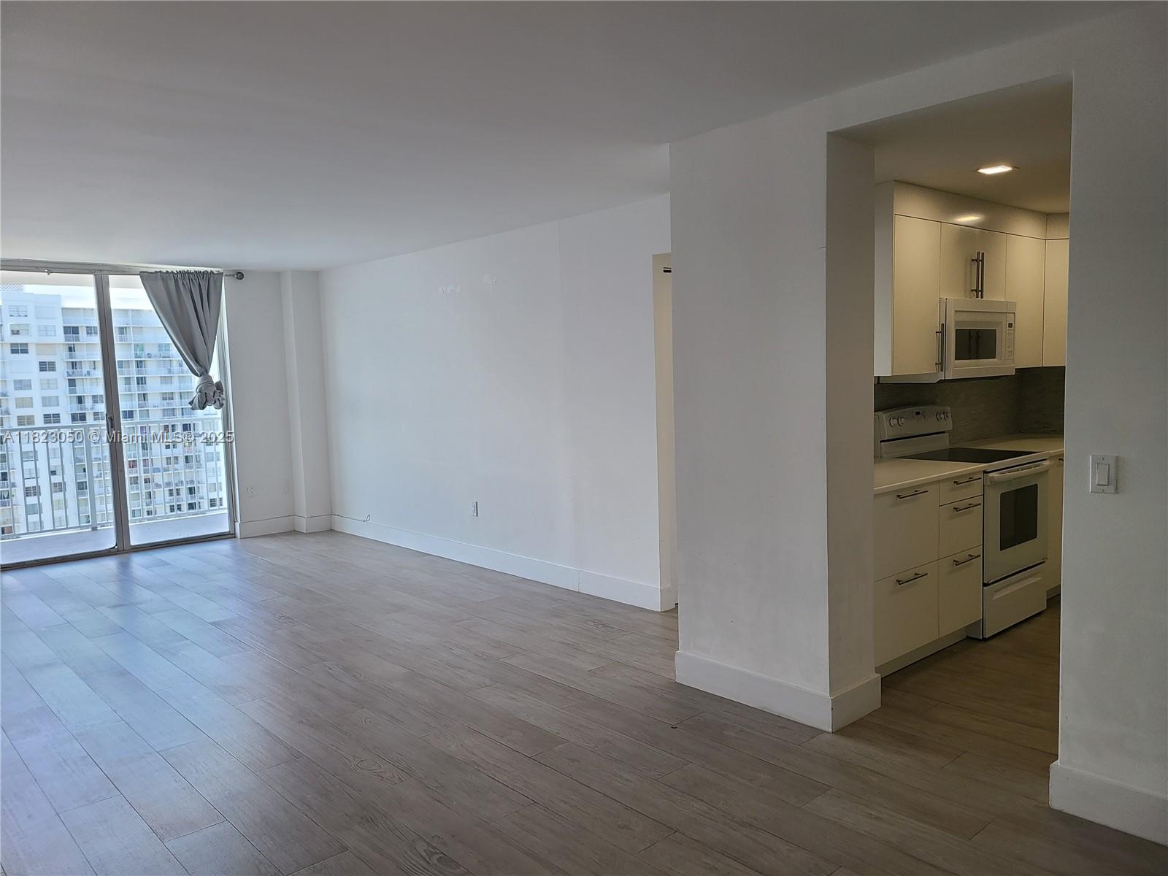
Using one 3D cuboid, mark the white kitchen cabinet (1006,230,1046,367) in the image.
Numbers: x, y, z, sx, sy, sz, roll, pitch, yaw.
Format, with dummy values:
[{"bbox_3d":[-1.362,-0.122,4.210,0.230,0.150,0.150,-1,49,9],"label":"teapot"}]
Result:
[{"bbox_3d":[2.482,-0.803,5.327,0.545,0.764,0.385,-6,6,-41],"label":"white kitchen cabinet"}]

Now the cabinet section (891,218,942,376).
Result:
[{"bbox_3d":[1.552,-0.711,4.510,0.470,0.773,0.349,-6,6,-41],"label":"cabinet section"}]

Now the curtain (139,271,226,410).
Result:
[{"bbox_3d":[-3.415,-0.830,7.558,0.693,1.189,0.120,-5,6,-42],"label":"curtain"}]

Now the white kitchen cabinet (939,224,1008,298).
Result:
[{"bbox_3d":[1.987,-0.947,4.882,0.762,0.379,0.385,-6,6,-41],"label":"white kitchen cabinet"}]

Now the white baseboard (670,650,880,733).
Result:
[{"bbox_3d":[0.833,1.048,3.843,0.369,0.143,0.817,-6,6,-41],"label":"white baseboard"}]

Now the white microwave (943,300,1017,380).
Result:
[{"bbox_3d":[2.007,-0.543,4.864,0.780,0.413,0.428,-6,6,-41],"label":"white microwave"}]

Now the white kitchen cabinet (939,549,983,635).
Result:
[{"bbox_3d":[1.657,0.734,4.516,0.449,0.381,0.580,-6,6,-41],"label":"white kitchen cabinet"}]

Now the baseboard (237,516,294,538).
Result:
[{"bbox_3d":[-2.957,0.834,8.185,0.538,0.136,0.024,-5,6,-42],"label":"baseboard"}]

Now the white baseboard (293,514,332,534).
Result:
[{"bbox_3d":[-2.586,0.812,8.365,0.265,0.136,0.228,-5,6,-42],"label":"white baseboard"}]

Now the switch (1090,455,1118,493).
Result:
[{"bbox_3d":[1.568,0.110,2.644,0.014,0.116,0.071,-6,6,-41],"label":"switch"}]

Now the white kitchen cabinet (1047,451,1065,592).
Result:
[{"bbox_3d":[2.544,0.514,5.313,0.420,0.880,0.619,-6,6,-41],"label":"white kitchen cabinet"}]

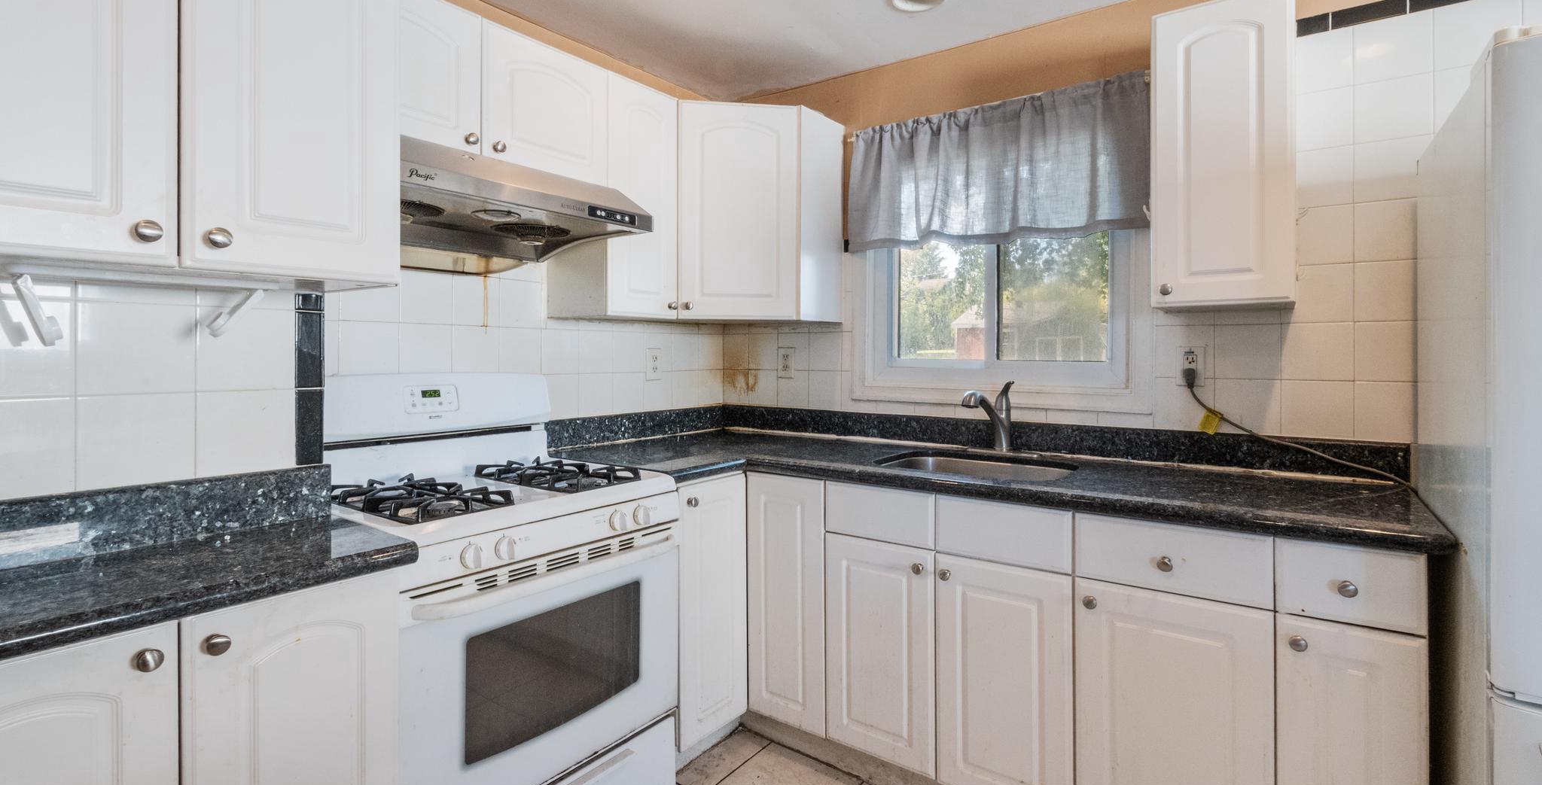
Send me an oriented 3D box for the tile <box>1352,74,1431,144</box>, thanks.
[{"bbox_3d":[1.624,-0.740,1.678,0.152,0.152,0.010,1,2,33],"label":"tile"}]

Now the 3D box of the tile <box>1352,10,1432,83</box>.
[{"bbox_3d":[1.590,-0.880,1.642,0.147,0.150,0.010,2,3,35],"label":"tile"}]

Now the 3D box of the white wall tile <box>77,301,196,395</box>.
[{"bbox_3d":[-1.076,-0.074,1.092,0.009,0.152,0.152,2,3,36],"label":"white wall tile"}]

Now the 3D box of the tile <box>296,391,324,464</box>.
[{"bbox_3d":[-0.963,0.074,1.339,0.010,0.152,0.050,1,2,33],"label":"tile"}]

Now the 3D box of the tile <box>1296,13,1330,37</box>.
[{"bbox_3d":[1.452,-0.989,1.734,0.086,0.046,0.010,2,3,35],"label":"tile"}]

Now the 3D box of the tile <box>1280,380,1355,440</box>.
[{"bbox_3d":[1.512,0.048,1.778,0.152,0.152,0.010,1,2,33],"label":"tile"}]

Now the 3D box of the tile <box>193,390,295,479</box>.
[{"bbox_3d":[-1.013,0.075,1.245,0.010,0.158,0.151,2,3,38],"label":"tile"}]

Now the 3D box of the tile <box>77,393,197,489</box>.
[{"bbox_3d":[-1.106,0.082,1.119,0.010,0.152,0.152,1,2,33],"label":"tile"}]

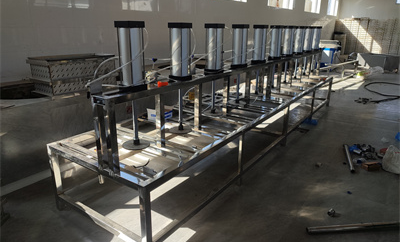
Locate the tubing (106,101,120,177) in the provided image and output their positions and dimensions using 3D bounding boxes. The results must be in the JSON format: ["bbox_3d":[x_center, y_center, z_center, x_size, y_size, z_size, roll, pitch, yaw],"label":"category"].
[{"bbox_3d":[-0.576,0.100,1.881,0.050,0.515,0.050,13,21,33],"label":"tubing"}]

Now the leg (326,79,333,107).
[{"bbox_3d":[2.679,-0.575,5.984,0.050,0.580,0.050,13,21,33],"label":"leg"}]

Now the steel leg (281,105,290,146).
[{"bbox_3d":[1.155,0.054,3.903,0.049,0.552,0.050,13,21,33],"label":"steel leg"}]

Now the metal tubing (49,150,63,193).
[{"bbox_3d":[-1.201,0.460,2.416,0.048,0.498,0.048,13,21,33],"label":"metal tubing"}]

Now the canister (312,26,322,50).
[{"bbox_3d":[2.272,-1.609,5.670,0.135,0.415,0.135,13,21,33],"label":"canister"}]

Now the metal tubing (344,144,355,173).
[{"bbox_3d":[1.826,0.441,3.545,0.048,0.048,0.787,7,19,20],"label":"metal tubing"}]

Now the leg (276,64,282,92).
[{"bbox_3d":[1.178,-0.651,4.304,0.047,0.453,0.047,13,21,33],"label":"leg"}]

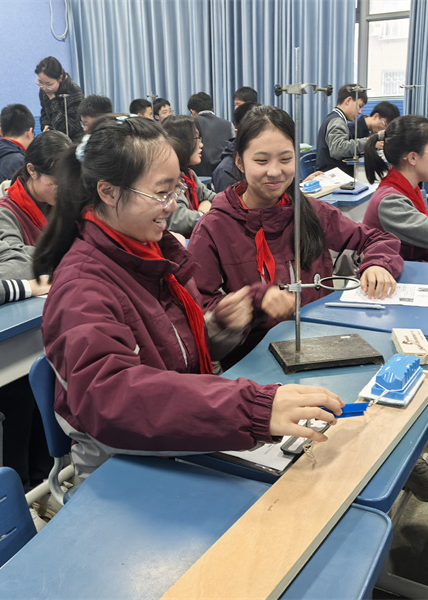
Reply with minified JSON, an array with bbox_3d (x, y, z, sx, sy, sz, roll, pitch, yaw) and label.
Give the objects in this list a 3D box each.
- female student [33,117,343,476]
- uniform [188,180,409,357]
[{"bbox_3d":[-0.053,0.278,1.259,0.650,1.250,0.500,7,20,25],"label":"female student"},{"bbox_3d":[0.191,-0.050,1.725,0.540,0.560,0.380,-7,19,-14],"label":"uniform"}]

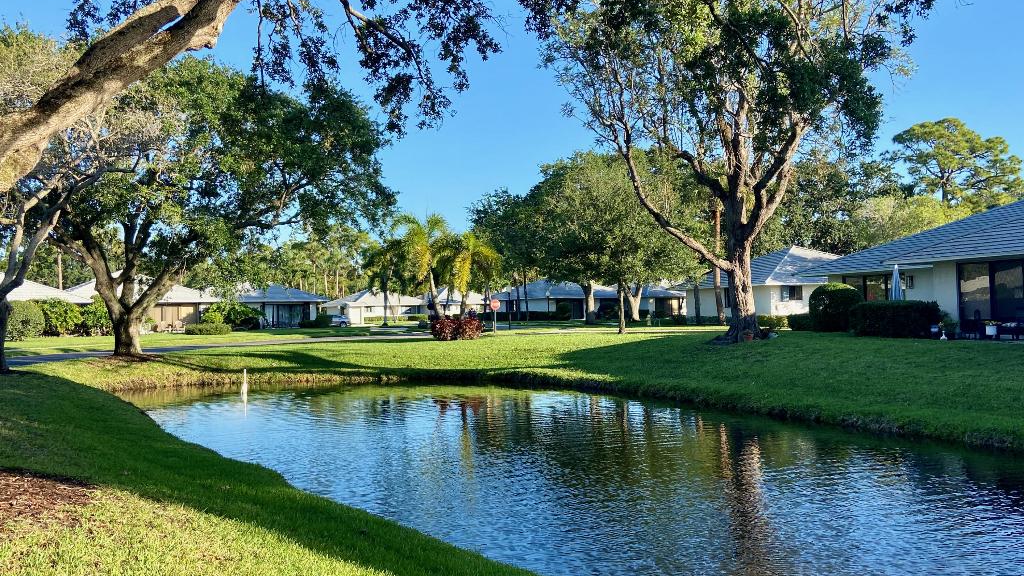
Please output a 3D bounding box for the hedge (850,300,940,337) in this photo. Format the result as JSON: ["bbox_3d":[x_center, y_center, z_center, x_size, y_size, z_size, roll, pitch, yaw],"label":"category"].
[{"bbox_3d":[12.680,1.040,25.300,0.900,1.180,3.200,1,-2,-23],"label":"hedge"}]

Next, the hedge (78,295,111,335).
[{"bbox_3d":[-26.947,1.820,50.000,2.470,2.670,2.200,0,-2,0],"label":"hedge"}]

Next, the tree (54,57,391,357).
[{"bbox_3d":[-10.540,-2.967,28.000,12.000,10.813,11.000,0,-2,0],"label":"tree"}]

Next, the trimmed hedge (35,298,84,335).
[{"bbox_3d":[-29.418,1.918,50.000,2.990,2.470,2.400,0,-2,0],"label":"trimmed hedge"}]

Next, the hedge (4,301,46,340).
[{"bbox_3d":[-26.967,1.796,42.500,2.270,2.210,2.100,0,-2,0],"label":"hedge"}]

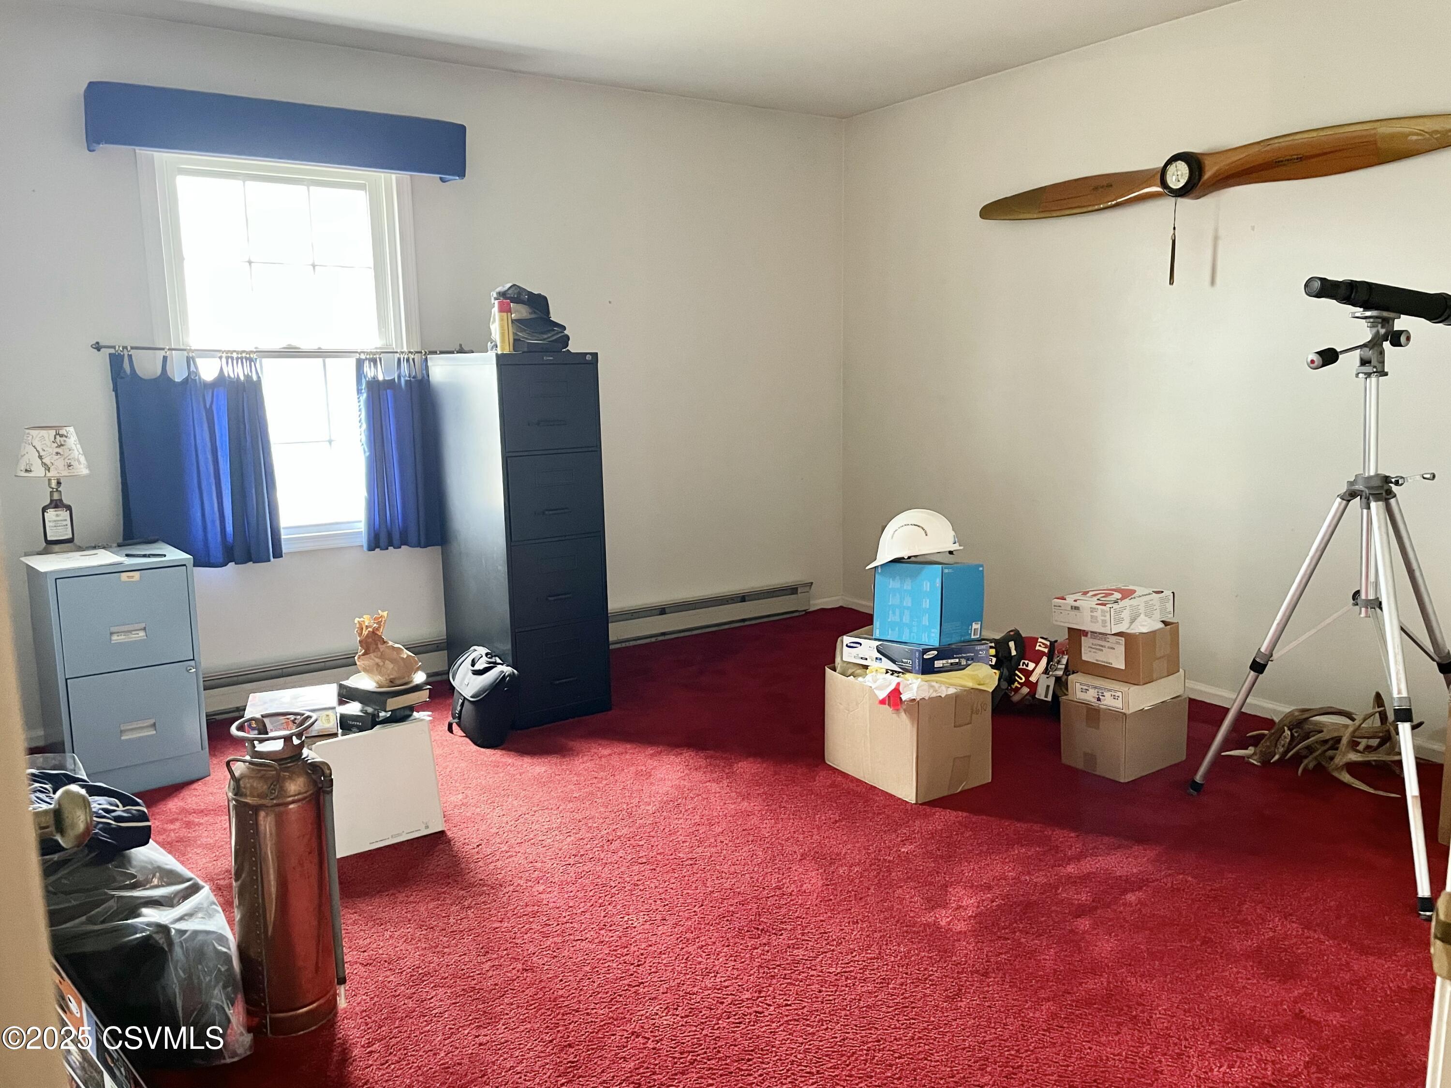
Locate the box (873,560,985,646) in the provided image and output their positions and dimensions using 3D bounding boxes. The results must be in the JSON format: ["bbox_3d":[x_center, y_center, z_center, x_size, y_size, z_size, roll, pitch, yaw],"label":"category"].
[{"bbox_3d":[0.632,0.179,3.380,0.239,0.232,0.239,2,2,43],"label":"box"}]

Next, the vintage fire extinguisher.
[{"bbox_3d":[-0.860,0.639,2.149,0.209,0.602,0.179,-9,13,-43],"label":"vintage fire extinguisher"}]

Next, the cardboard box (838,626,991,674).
[{"bbox_3d":[0.595,0.333,3.407,0.307,0.076,0.328,-3,4,-37],"label":"cardboard box"}]

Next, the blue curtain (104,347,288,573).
[{"bbox_3d":[-1.876,-0.296,3.883,0.515,0.755,0.090,-7,11,-33],"label":"blue curtain"}]

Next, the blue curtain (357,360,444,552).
[{"bbox_3d":[-1.254,-0.350,4.283,0.371,0.766,0.090,-7,11,-33],"label":"blue curtain"}]

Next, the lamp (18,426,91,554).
[{"bbox_3d":[-2.169,-0.173,3.505,0.243,0.402,0.243,-7,11,-33],"label":"lamp"}]

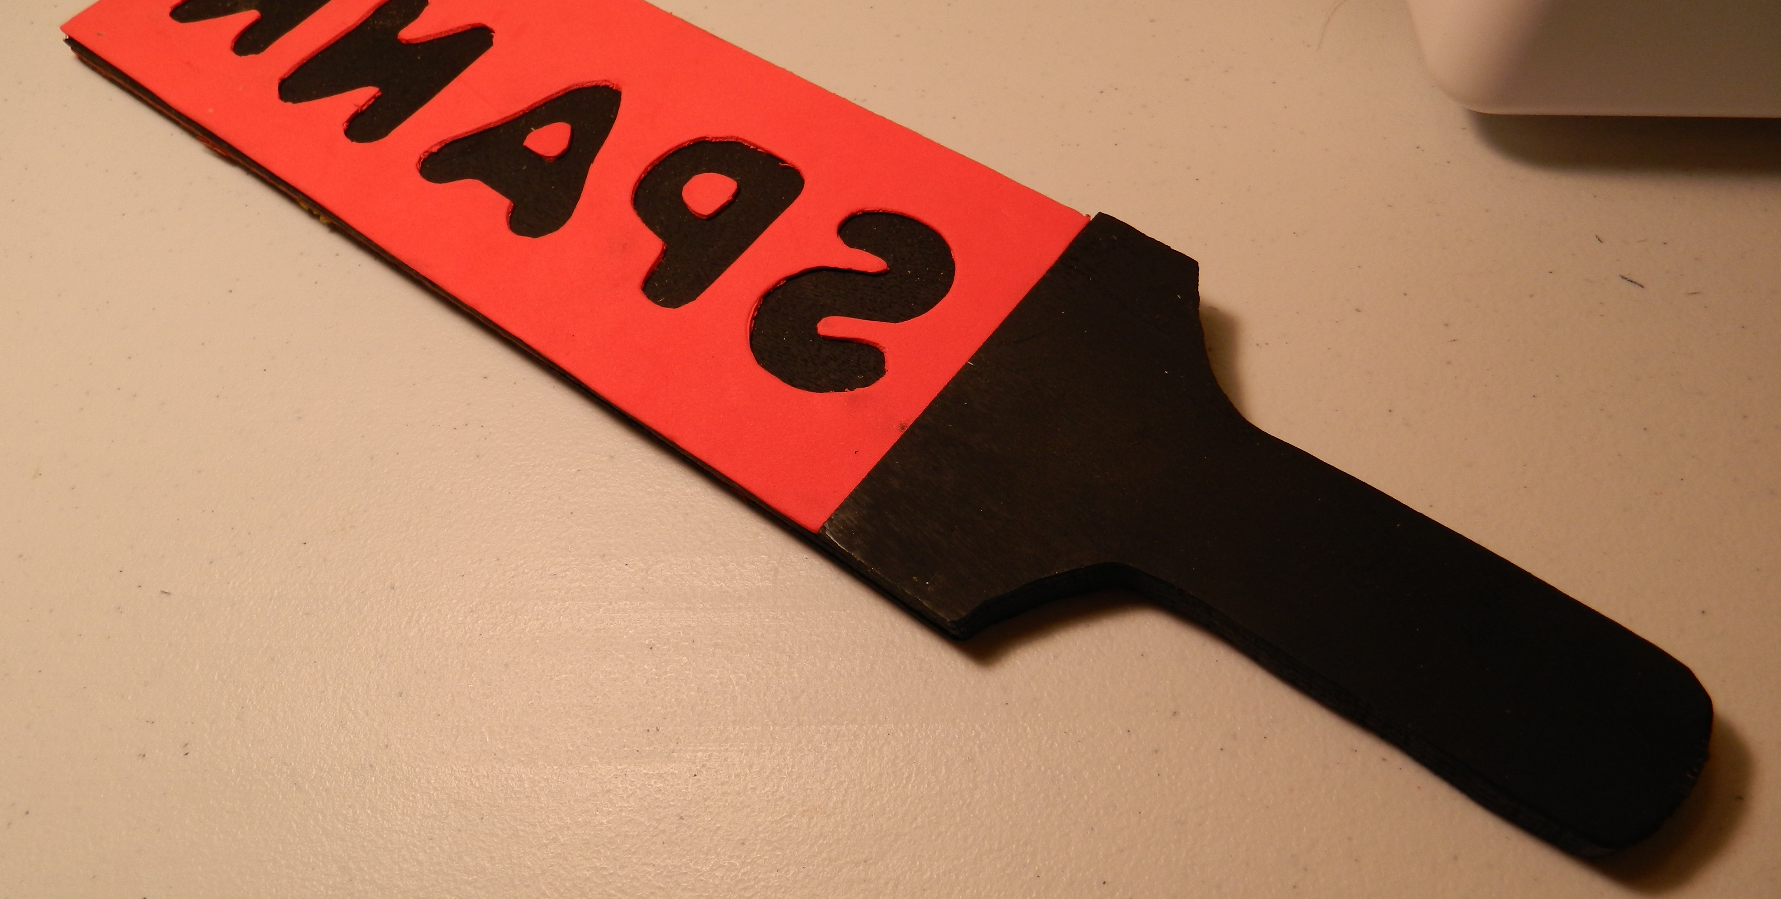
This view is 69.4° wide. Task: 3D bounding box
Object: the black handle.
[{"bbox_3d":[0.070,0.020,0.231,0.140,0.011,0.093,31,67,24],"label":"black handle"}]

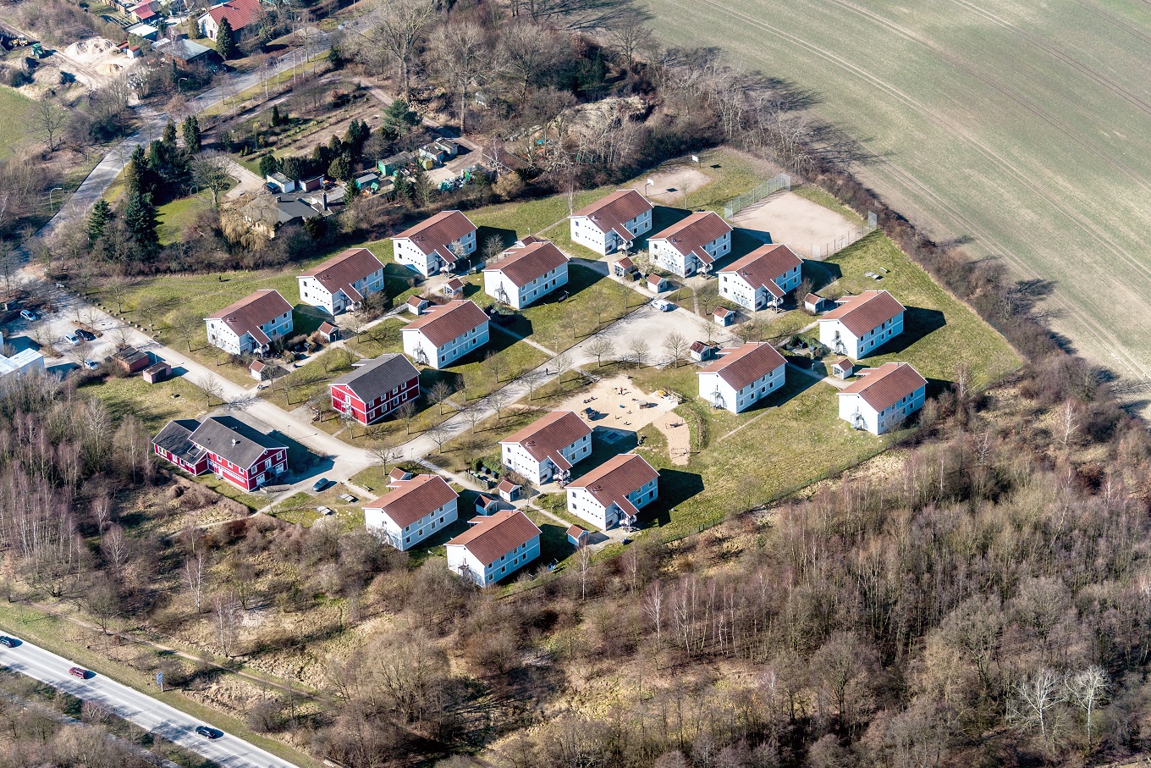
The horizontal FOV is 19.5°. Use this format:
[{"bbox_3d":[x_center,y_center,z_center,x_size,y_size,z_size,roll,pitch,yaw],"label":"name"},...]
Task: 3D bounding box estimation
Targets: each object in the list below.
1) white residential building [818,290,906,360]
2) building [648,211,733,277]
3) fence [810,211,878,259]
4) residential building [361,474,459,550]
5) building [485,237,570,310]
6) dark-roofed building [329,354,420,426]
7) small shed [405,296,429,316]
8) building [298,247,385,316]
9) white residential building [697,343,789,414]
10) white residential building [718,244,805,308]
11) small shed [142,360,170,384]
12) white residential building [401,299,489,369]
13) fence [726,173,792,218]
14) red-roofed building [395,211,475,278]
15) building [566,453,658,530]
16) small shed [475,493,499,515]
[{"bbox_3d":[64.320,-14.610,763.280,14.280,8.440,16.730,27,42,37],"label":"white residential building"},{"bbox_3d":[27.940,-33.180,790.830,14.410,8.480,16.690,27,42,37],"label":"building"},{"bbox_3d":[64.270,-35.260,800.090,20.280,3.920,2.740,-29,41,-36],"label":"fence"},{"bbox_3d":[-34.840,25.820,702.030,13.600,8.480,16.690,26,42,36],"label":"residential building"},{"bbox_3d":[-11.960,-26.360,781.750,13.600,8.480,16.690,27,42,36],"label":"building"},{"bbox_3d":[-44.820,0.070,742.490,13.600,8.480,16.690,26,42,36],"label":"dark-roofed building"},{"bbox_3d":[-36.540,-18.480,779.820,3.280,3.350,3.880,27,42,37],"label":"small shed"},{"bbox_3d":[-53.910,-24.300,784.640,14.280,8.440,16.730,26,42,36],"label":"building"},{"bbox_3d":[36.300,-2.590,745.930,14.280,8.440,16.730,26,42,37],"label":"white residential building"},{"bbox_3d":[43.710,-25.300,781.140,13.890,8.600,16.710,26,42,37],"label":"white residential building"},{"bbox_3d":[-93.820,-2.500,753.610,2.890,2.510,5.450,26,41,36],"label":"small shed"},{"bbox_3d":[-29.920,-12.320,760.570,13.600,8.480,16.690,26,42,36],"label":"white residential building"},{"bbox_3d":[44.360,-45.080,813.540,2.770,3.940,20.940,26,42,36],"label":"fence"},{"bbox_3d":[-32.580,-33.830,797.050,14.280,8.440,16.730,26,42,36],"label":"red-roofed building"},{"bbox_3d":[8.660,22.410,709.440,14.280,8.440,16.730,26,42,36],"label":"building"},{"bbox_3d":[-18.780,25.520,709.980,3.880,3.350,3.280,-29,41,-36],"label":"small shed"}]

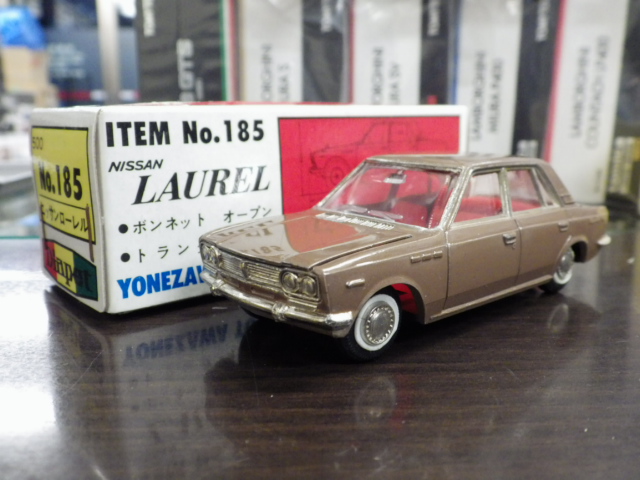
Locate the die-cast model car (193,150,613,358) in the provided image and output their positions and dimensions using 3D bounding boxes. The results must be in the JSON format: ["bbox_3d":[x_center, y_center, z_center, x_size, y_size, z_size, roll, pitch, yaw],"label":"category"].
[{"bbox_3d":[0.026,-0.003,0.147,0.106,0.034,0.042,-10,16,-40],"label":"die-cast model car"}]

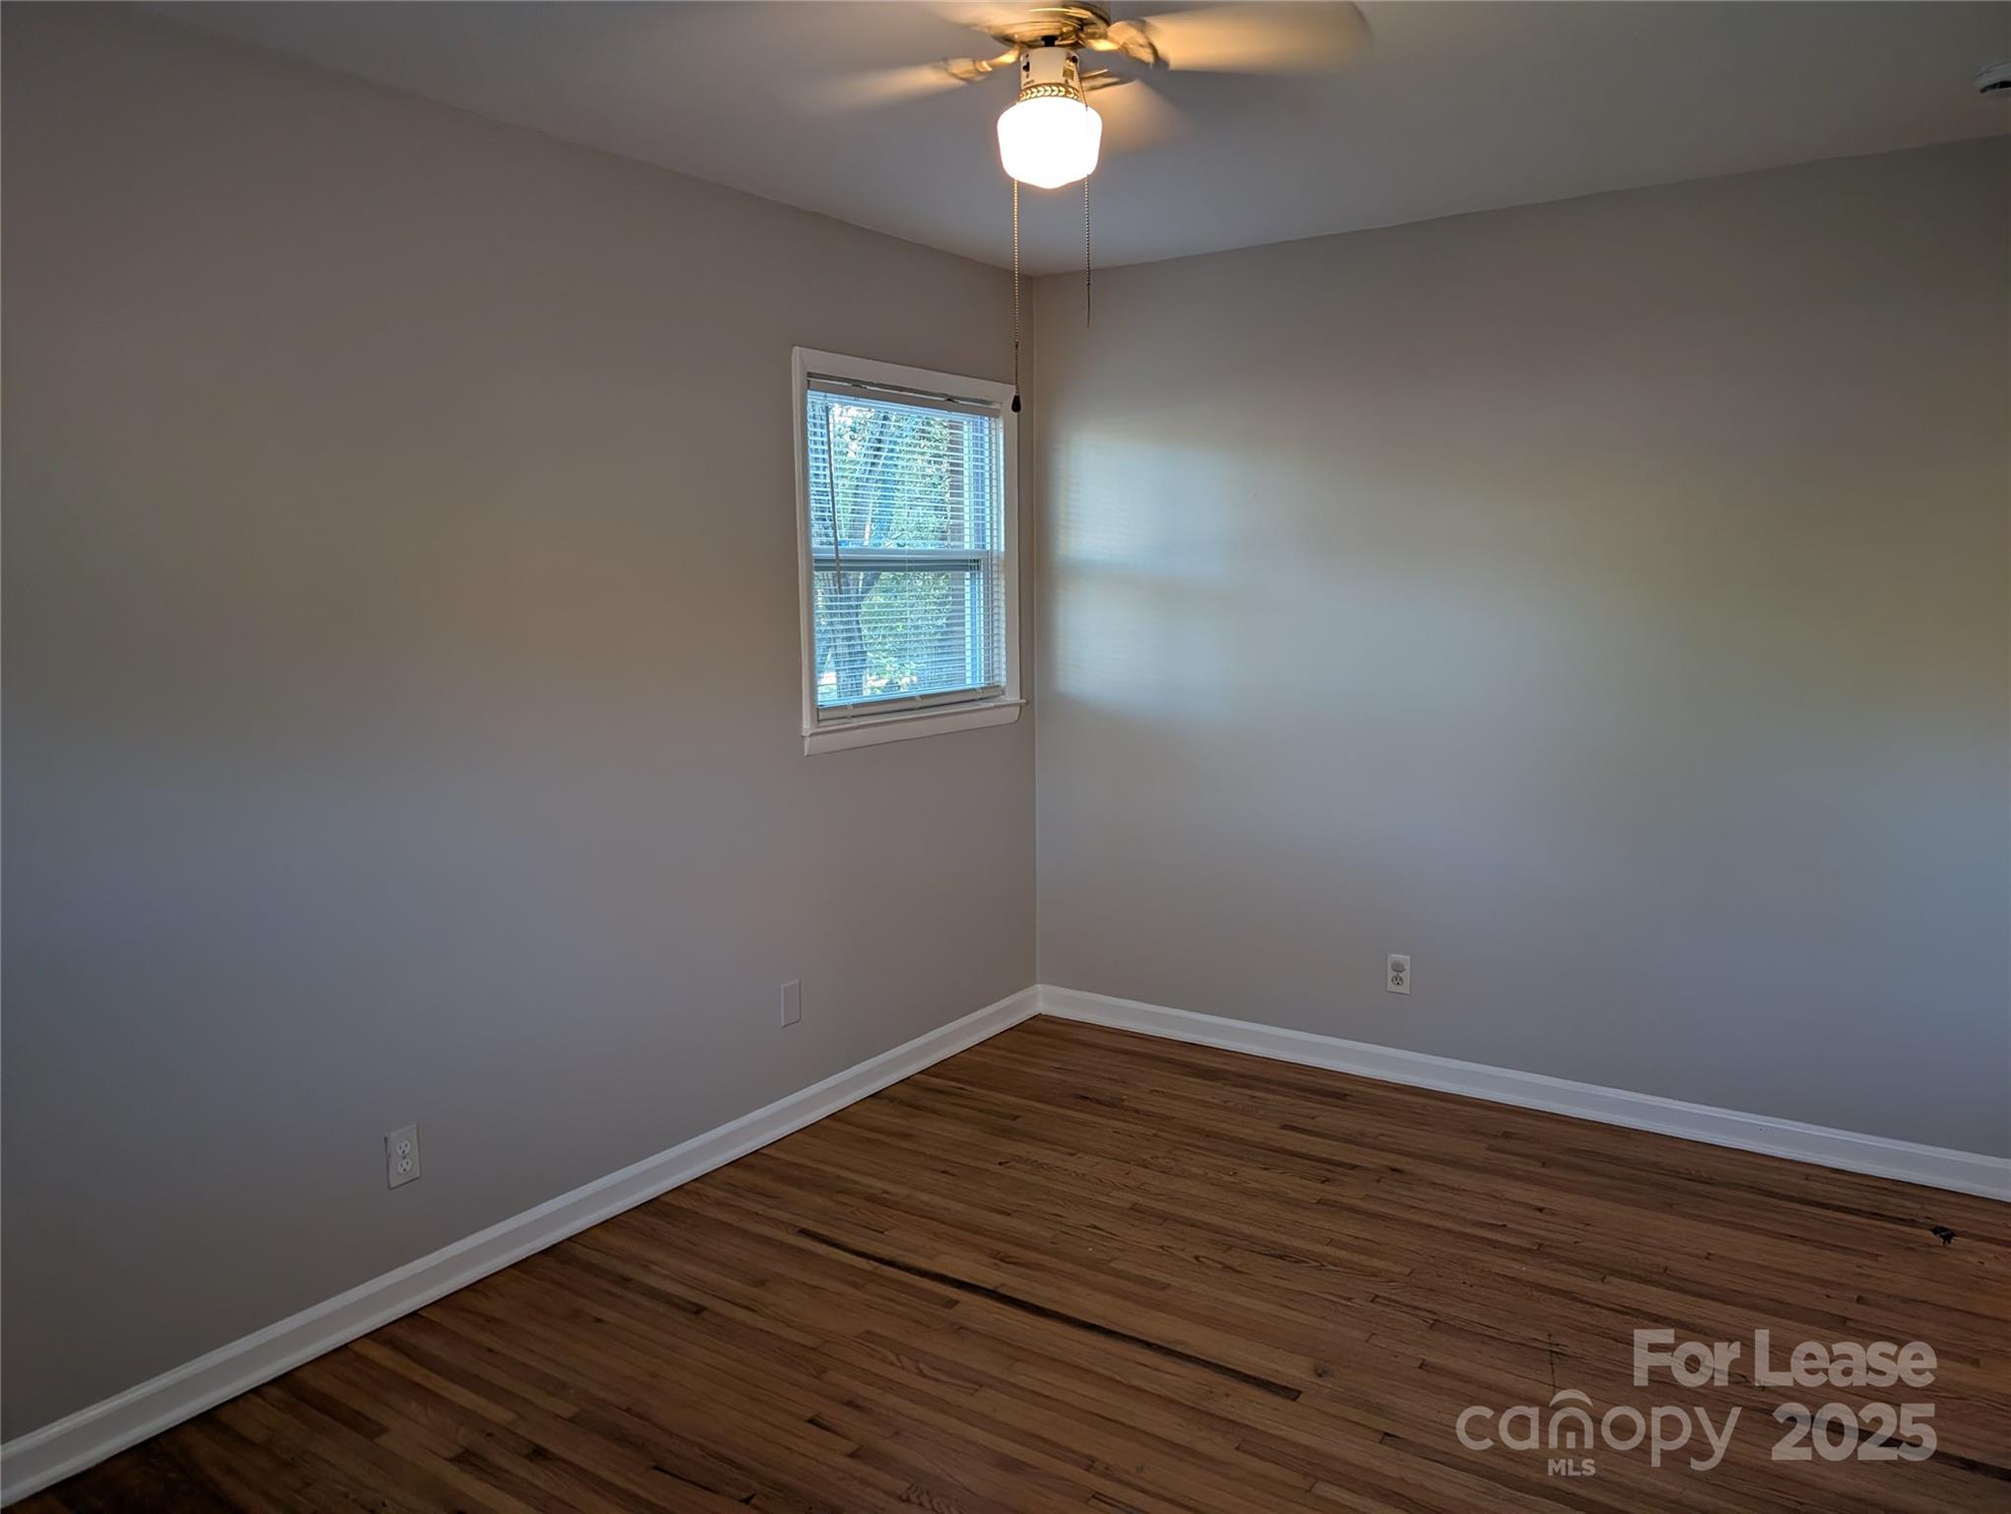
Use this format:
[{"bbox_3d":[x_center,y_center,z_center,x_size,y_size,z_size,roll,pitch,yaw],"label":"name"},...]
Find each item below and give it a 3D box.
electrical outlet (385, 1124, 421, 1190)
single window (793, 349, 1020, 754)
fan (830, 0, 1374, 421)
[{"bbox_3d":[-1.223,0.818,2.848,0.010,0.115,0.071,4,9,34],"label":"electrical outlet"},{"bbox_3d":[-0.276,-0.593,4.128,0.100,1.080,1.040,4,9,34],"label":"single window"},{"bbox_3d":[0.065,-0.878,2.095,1.030,0.701,1.030,-1,7,0],"label":"fan"}]

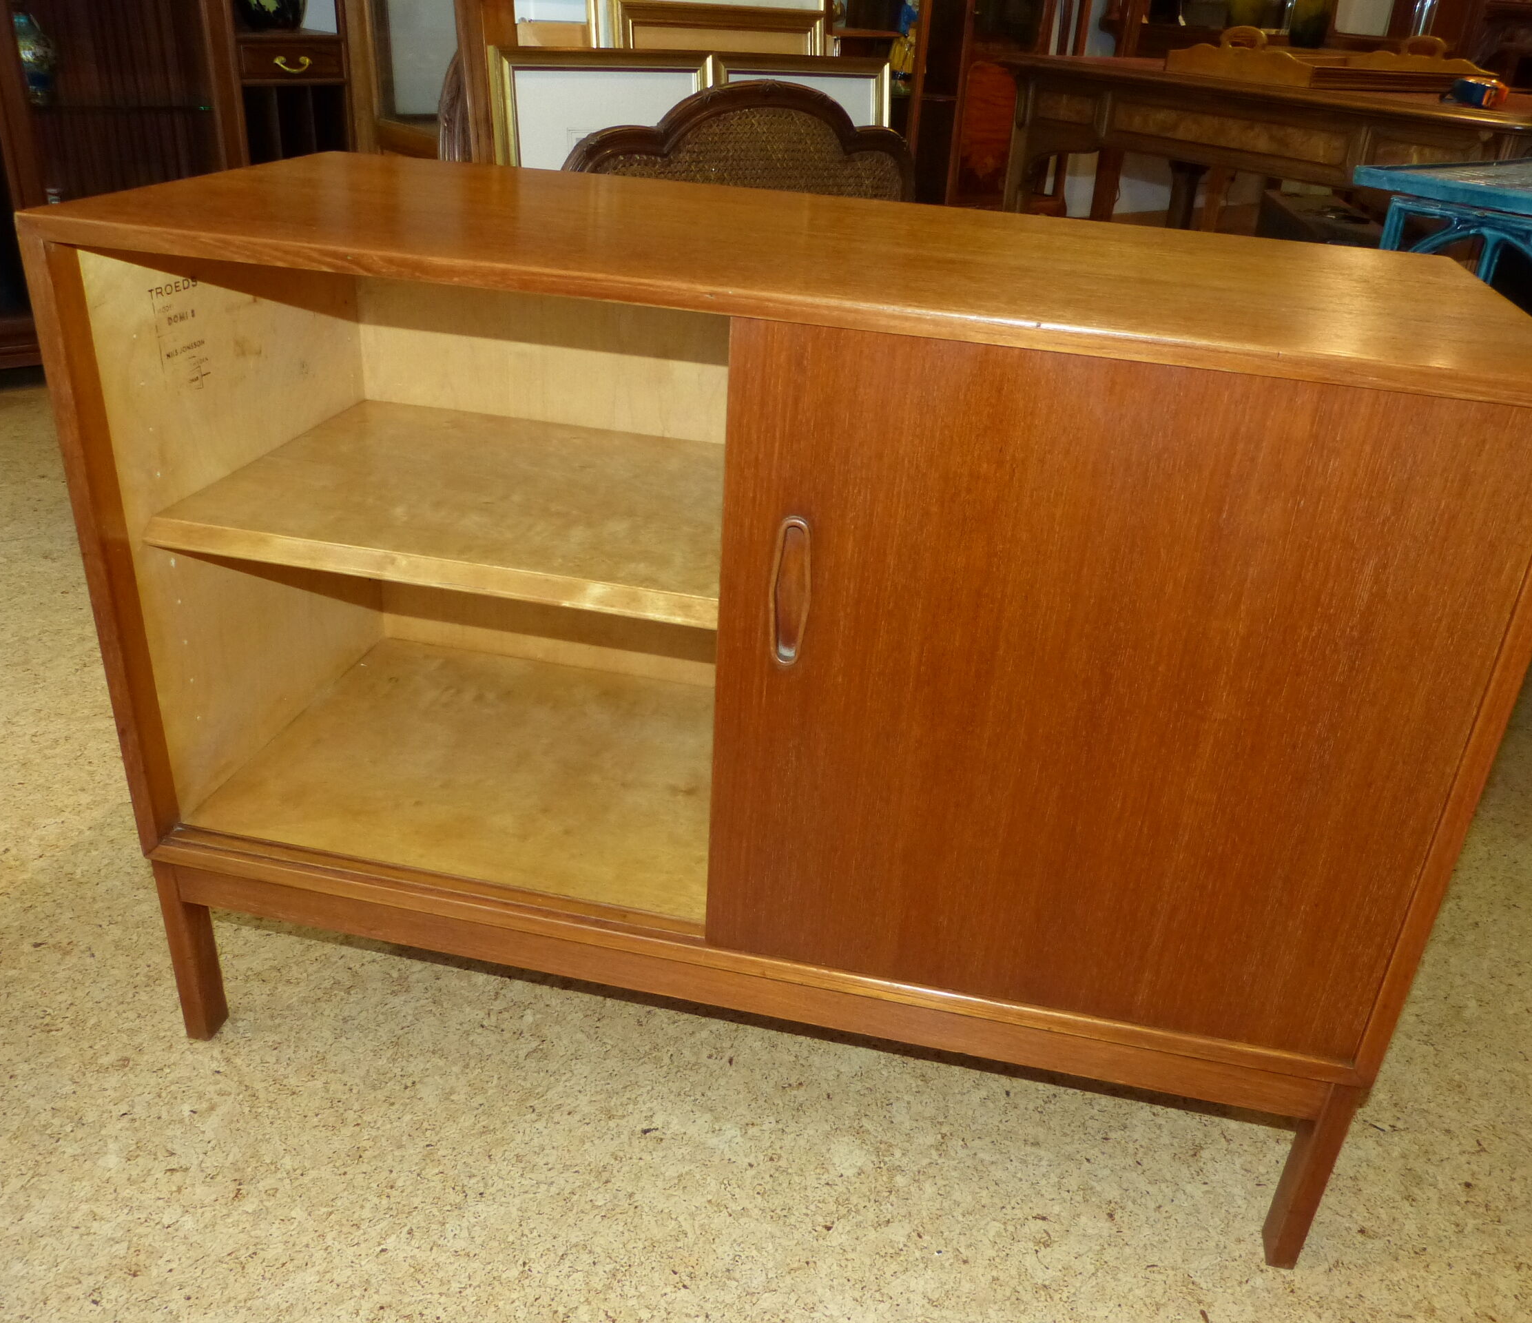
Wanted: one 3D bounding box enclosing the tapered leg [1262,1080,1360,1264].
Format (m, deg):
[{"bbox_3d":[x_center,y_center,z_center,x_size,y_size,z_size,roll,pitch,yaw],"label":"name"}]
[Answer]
[{"bbox_3d":[0.468,0.434,1.099,0.022,0.219,0.037,9,28,9],"label":"tapered leg"}]

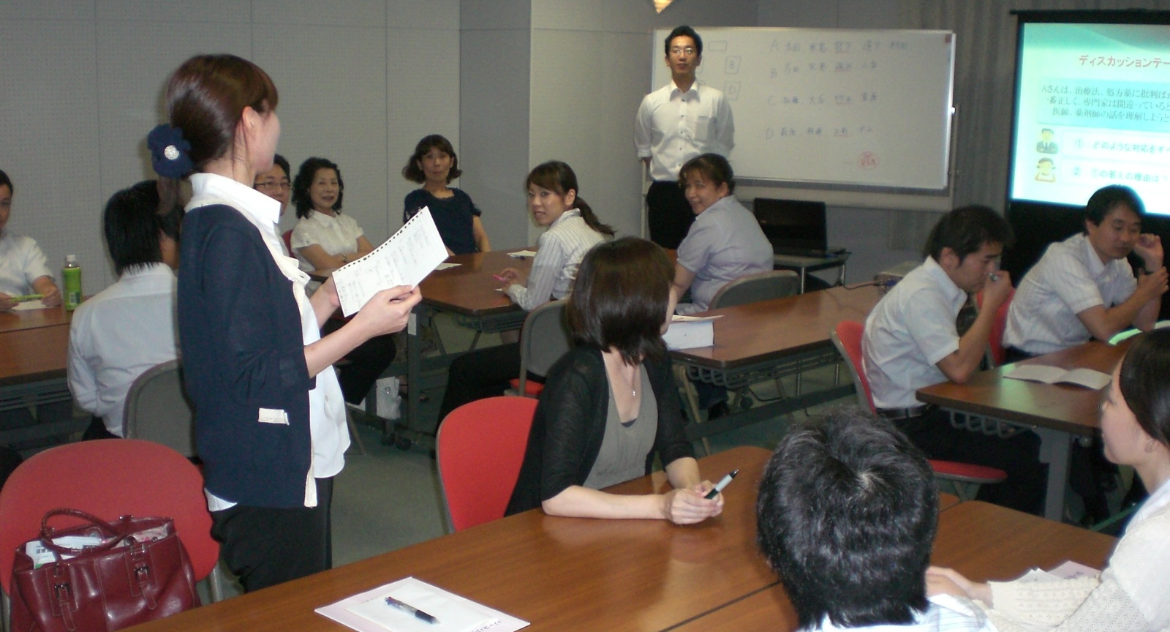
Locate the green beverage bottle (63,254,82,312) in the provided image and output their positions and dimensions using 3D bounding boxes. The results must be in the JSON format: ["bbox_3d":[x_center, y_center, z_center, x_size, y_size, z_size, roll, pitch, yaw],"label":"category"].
[{"bbox_3d":[-1.926,-0.127,4.811,0.067,0.208,0.067,11,15,44],"label":"green beverage bottle"}]

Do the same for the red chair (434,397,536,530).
[{"bbox_3d":[-0.021,0.629,3.115,0.530,0.800,0.470,11,14,43],"label":"red chair"}]

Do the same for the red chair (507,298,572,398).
[{"bbox_3d":[-0.214,0.293,4.788,0.480,0.780,0.530,-10,15,-43],"label":"red chair"}]

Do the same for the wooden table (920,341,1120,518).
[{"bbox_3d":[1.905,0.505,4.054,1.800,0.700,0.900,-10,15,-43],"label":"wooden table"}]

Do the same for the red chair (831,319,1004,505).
[{"bbox_3d":[1.079,0.464,4.122,0.530,0.800,0.470,10,14,41],"label":"red chair"}]

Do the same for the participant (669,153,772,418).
[{"bbox_3d":[0.583,-0.090,5.789,0.520,1.270,0.700,-4,11,-25],"label":"participant"}]

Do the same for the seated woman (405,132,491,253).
[{"bbox_3d":[-0.645,-0.251,6.335,0.480,1.240,0.750,-4,12,-25],"label":"seated woman"}]

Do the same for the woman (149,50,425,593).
[{"bbox_3d":[-0.595,0.288,2.576,0.500,1.620,0.470,-1,11,-10],"label":"woman"}]

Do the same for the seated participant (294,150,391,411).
[{"bbox_3d":[-1.037,-0.117,5.745,0.480,1.190,0.780,-10,15,-43],"label":"seated participant"}]

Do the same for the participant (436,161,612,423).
[{"bbox_3d":[-0.287,0.019,5.107,0.740,1.270,0.500,9,13,36],"label":"participant"}]

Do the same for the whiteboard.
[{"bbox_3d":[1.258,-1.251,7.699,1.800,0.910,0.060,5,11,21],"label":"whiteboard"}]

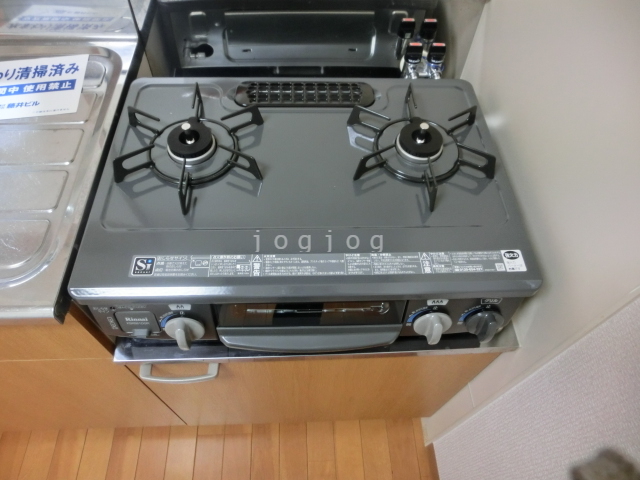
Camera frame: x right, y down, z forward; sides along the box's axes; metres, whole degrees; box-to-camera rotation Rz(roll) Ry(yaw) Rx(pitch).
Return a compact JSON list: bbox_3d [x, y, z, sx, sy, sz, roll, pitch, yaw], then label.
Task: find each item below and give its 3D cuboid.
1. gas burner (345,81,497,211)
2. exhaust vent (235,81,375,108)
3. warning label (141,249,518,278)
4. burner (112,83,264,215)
[{"bbox_3d":[0.144,-0.141,0.634,0.200,0.037,0.228,-1,56,-2],"label":"gas burner"},{"bbox_3d":[-0.023,-0.235,0.709,0.223,0.016,0.061,-1,56,-2],"label":"exhaust vent"},{"bbox_3d":[0.015,0.029,0.556,0.494,0.002,0.030,-1,56,-3],"label":"warning label"},{"bbox_3d":[-0.179,-0.137,0.621,0.200,0.037,0.228,-1,56,-2],"label":"burner"}]

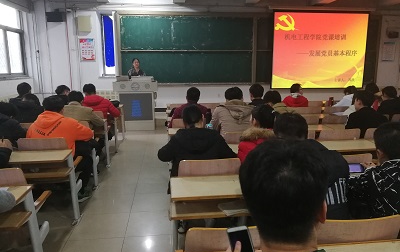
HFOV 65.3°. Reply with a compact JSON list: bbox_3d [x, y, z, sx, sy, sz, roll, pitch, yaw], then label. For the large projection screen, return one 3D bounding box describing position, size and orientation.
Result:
[{"bbox_3d":[3.621,-2.227,9.386,2.980,2.230,0.060,-1,11,-6],"label":"large projection screen"}]

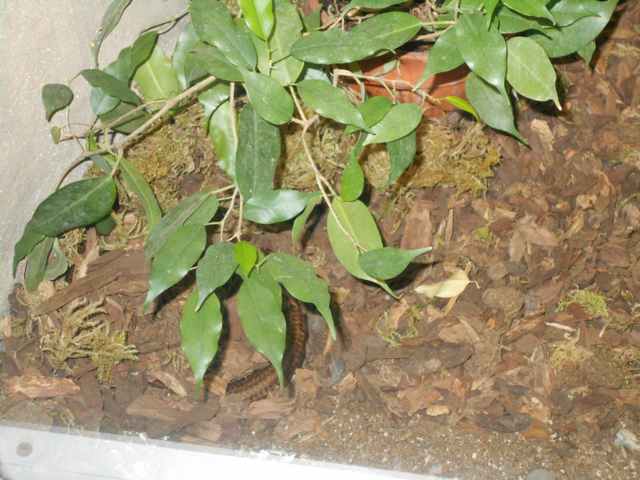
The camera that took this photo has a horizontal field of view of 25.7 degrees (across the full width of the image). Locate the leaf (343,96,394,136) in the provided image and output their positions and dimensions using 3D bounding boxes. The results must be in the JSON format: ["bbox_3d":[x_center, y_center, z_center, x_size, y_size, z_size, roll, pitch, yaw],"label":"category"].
[{"bbox_3d":[0.038,-0.095,1.095,0.051,0.010,0.023,-37,78,-11],"label":"leaf"}]

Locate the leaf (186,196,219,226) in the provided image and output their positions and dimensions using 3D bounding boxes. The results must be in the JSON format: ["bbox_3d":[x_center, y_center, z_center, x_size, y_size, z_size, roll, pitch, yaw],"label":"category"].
[{"bbox_3d":[-0.090,-0.016,1.019,0.023,0.014,0.046,38,77,11],"label":"leaf"}]

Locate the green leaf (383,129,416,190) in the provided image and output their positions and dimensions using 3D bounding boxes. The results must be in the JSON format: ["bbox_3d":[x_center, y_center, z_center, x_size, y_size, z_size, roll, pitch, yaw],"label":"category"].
[{"bbox_3d":[0.058,-0.069,1.100,0.024,0.068,0.013,19,0,1],"label":"green leaf"}]

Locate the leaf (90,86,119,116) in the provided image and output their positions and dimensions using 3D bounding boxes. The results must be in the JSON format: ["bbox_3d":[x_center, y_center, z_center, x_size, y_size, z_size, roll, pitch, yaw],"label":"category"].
[{"bbox_3d":[-0.148,-0.096,0.970,0.022,0.009,0.024,-15,73,-7],"label":"leaf"}]

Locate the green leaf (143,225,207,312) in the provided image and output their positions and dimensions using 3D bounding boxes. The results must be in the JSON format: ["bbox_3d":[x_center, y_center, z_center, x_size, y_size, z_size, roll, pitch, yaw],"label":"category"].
[{"bbox_3d":[-0.102,0.019,0.990,0.032,0.018,0.075,30,79,13],"label":"green leaf"}]

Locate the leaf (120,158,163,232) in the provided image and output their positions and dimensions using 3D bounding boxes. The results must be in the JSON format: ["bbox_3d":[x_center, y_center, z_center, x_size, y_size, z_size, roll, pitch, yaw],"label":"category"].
[{"bbox_3d":[-0.117,-0.029,0.920,0.019,0.016,0.057,-19,71,-6],"label":"leaf"}]

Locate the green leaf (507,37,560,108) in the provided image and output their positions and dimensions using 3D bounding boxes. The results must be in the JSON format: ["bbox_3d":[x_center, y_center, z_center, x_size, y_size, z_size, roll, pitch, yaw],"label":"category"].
[{"bbox_3d":[0.148,-0.116,0.970,0.031,0.013,0.065,-39,73,11],"label":"green leaf"}]

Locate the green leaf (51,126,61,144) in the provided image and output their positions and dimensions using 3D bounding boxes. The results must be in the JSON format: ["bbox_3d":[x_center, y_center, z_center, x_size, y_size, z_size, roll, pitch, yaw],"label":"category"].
[{"bbox_3d":[-0.210,-0.083,1.117,0.008,0.005,0.015,3,73,-10],"label":"green leaf"}]

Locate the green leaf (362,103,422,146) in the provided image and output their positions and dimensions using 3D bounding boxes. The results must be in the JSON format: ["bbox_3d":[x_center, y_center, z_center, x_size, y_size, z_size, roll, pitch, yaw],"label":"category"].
[{"bbox_3d":[0.048,-0.076,0.930,0.049,0.012,0.028,-35,76,5],"label":"green leaf"}]

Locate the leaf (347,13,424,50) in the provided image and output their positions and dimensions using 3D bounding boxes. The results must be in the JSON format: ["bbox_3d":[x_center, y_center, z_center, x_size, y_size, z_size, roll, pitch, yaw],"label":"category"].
[{"bbox_3d":[0.044,-0.143,0.970,0.055,0.012,0.027,-16,68,5],"label":"leaf"}]

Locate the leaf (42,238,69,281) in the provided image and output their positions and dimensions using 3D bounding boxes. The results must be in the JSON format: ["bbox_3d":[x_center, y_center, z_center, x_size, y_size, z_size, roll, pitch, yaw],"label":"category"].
[{"bbox_3d":[-0.196,0.011,1.039,0.018,0.012,0.037,9,75,-3],"label":"leaf"}]

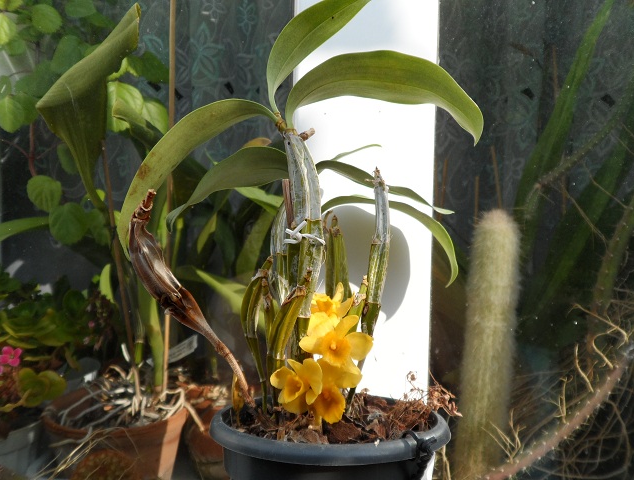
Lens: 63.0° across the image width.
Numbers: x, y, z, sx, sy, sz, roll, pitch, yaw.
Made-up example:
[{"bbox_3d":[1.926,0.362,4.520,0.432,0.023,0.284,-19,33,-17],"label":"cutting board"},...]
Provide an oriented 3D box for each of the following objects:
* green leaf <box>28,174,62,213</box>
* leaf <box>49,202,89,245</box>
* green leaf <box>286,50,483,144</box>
[{"bbox_3d":[-0.326,-0.056,0.620,0.042,0.047,0.018,0,-14,-6],"label":"green leaf"},{"bbox_3d":[-0.296,-0.019,0.620,0.048,0.053,0.018,0,-14,-6],"label":"leaf"},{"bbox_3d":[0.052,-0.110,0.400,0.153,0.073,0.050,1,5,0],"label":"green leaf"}]

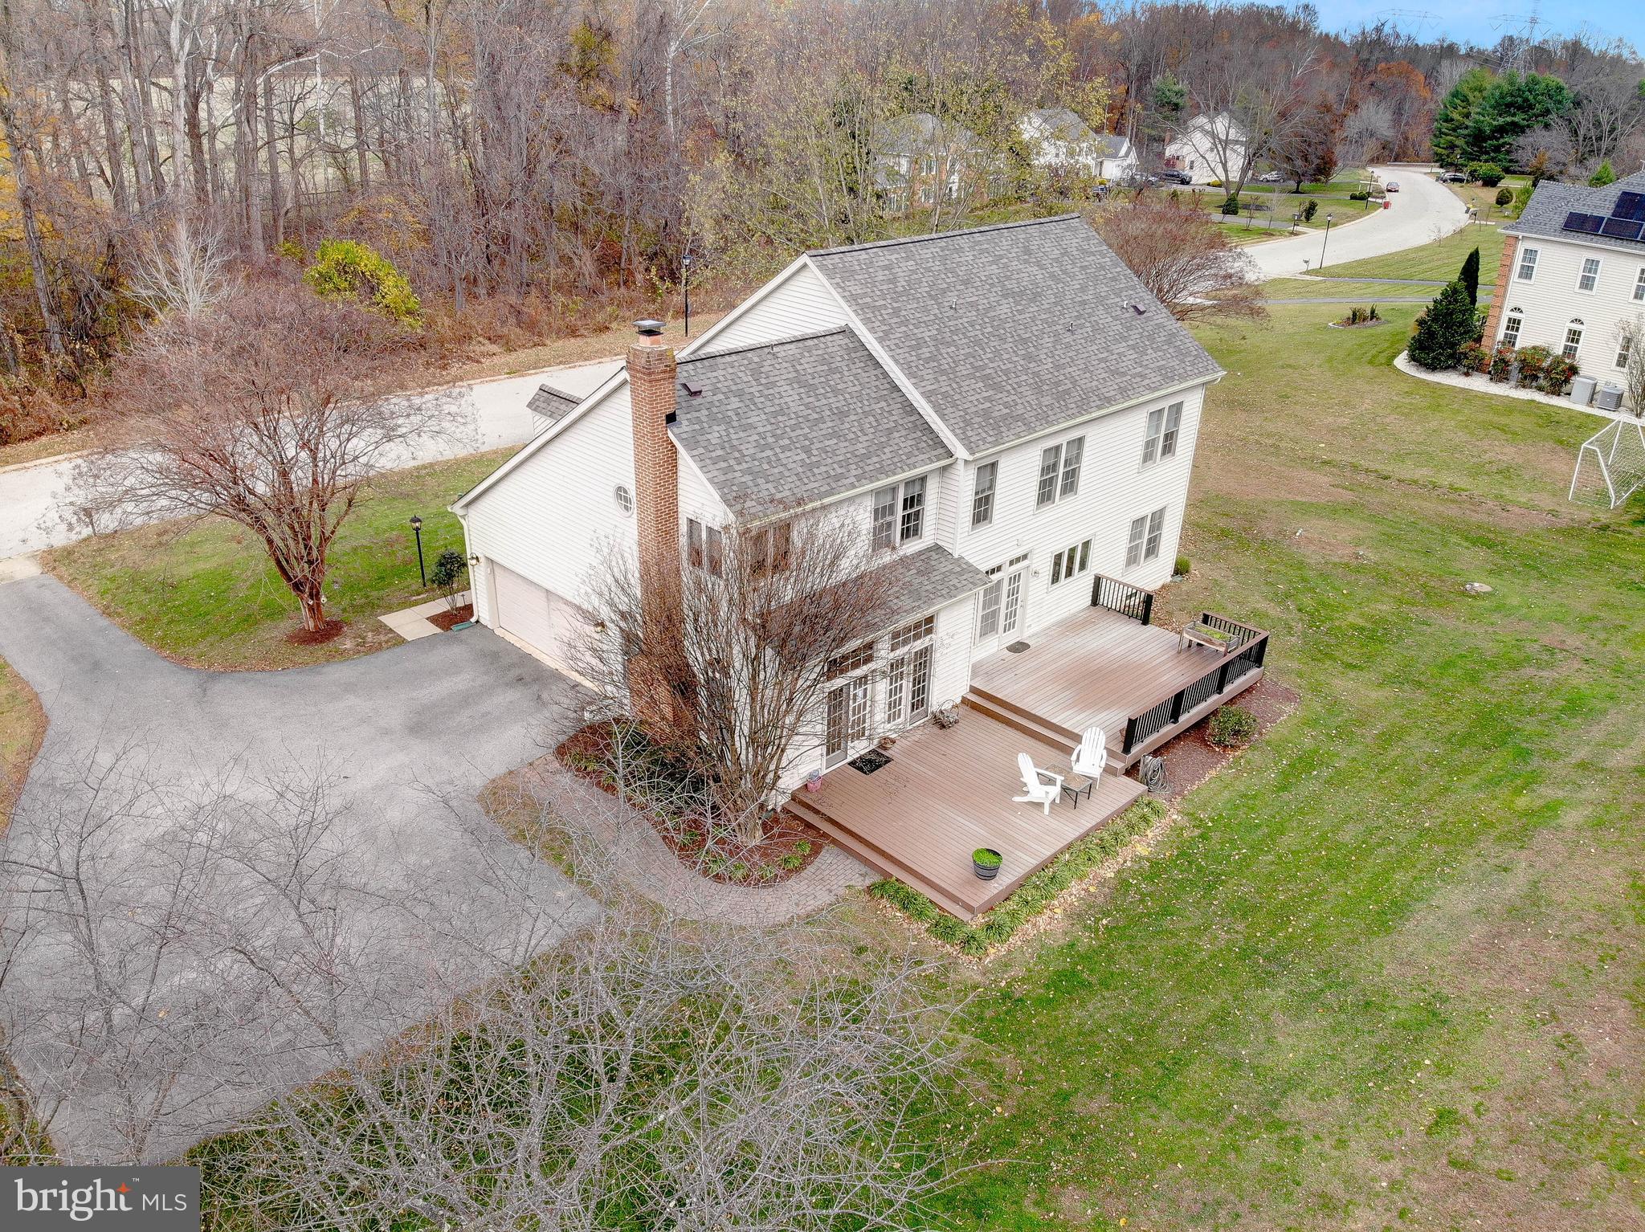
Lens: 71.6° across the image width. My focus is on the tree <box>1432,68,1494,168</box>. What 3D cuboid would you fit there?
[{"bbox_3d":[94.805,-71.872,165.925,9.000,13.800,9.000,14,29,24],"label":"tree"}]

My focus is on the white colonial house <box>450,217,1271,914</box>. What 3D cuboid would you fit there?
[{"bbox_3d":[2.205,-4.071,29.224,17.088,10.124,18.161,-22,35,-38],"label":"white colonial house"}]

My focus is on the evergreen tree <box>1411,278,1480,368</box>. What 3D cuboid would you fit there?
[{"bbox_3d":[32.382,-15.226,58.828,3.400,4.350,3.400,14,29,25],"label":"evergreen tree"}]

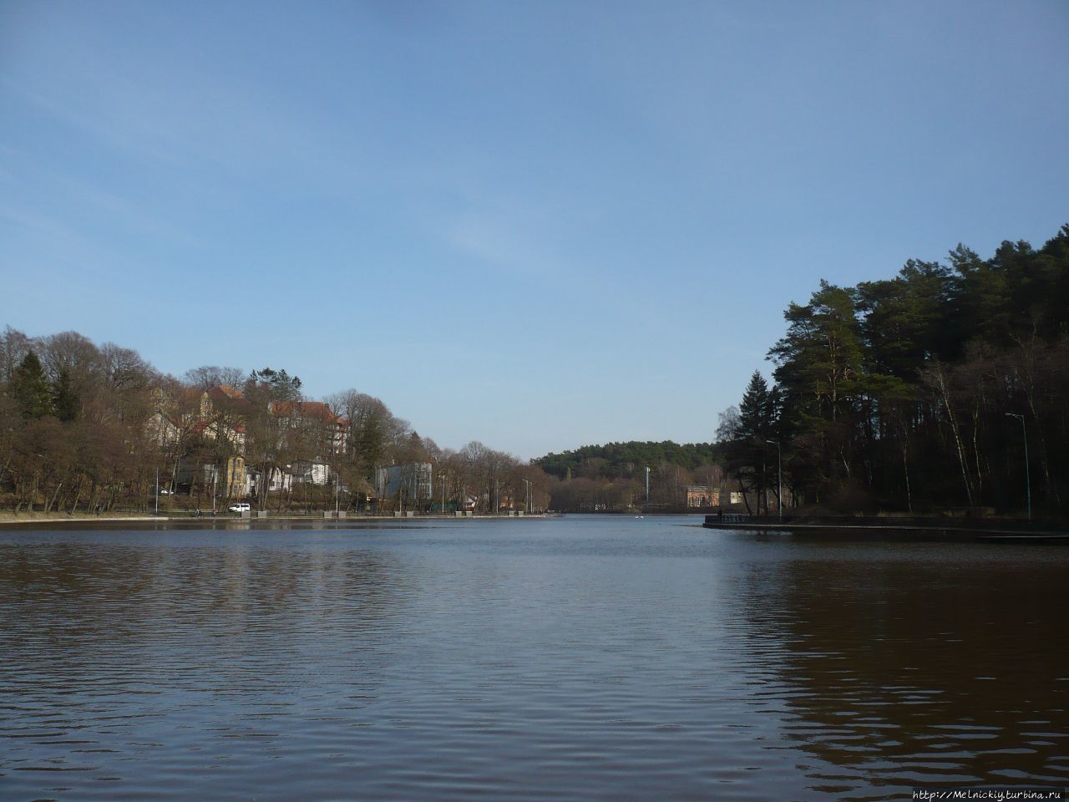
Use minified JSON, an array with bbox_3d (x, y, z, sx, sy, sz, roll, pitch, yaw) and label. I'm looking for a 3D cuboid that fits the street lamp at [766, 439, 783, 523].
[{"bbox_3d":[26.552,8.871,119.594,1.690,9.100,0.300,2,-6,-21],"label":"street lamp"}]

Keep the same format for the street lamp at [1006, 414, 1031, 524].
[{"bbox_3d":[39.836,5.542,88.774,1.690,9.100,0.300,2,-6,-18],"label":"street lamp"}]

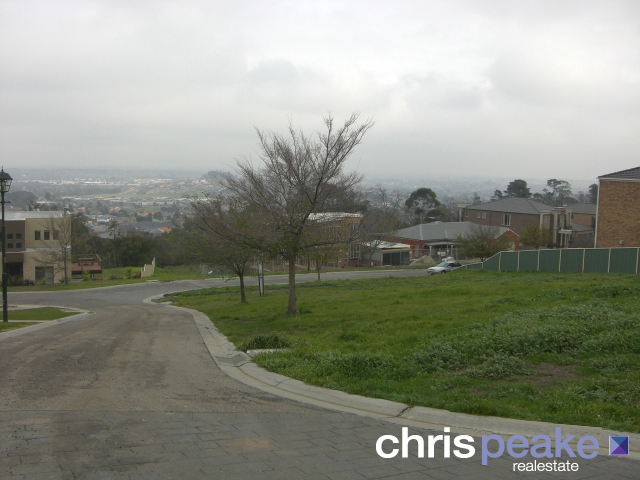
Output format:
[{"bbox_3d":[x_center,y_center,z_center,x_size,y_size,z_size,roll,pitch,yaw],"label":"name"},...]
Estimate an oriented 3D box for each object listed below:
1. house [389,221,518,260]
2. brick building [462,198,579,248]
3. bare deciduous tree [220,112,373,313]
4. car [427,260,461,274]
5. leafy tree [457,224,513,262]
[{"bbox_3d":[18.104,-0.189,96.000,15.500,4.600,10.800,-3,6,-32],"label":"house"},{"bbox_3d":[31.707,-2.734,110.696,11.200,7.500,15.000,-3,7,-38],"label":"brick building"},{"bbox_3d":[-0.640,-0.700,20.030,4.400,5.750,4.400,1,5,0],"label":"bare deciduous tree"},{"bbox_3d":[13.797,3.014,74.000,4.650,1.430,1.780,-2,6,-28],"label":"car"},{"bbox_3d":[18.262,0.892,78.000,6.000,5.100,5.800,0,5,-13],"label":"leafy tree"}]

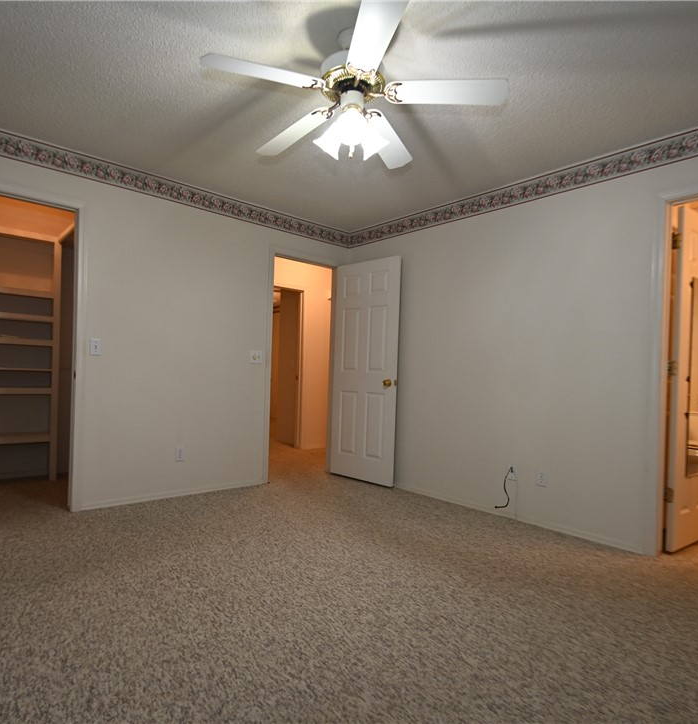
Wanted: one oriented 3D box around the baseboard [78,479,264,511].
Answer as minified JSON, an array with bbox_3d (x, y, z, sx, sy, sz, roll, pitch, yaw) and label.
[{"bbox_3d":[-1.318,1.025,3.558,1.409,0.058,0.014,2,-1,-40],"label":"baseboard"}]

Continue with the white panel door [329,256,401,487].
[{"bbox_3d":[0.153,0.079,4.246,0.758,2.030,0.037,1,-1,40],"label":"white panel door"}]

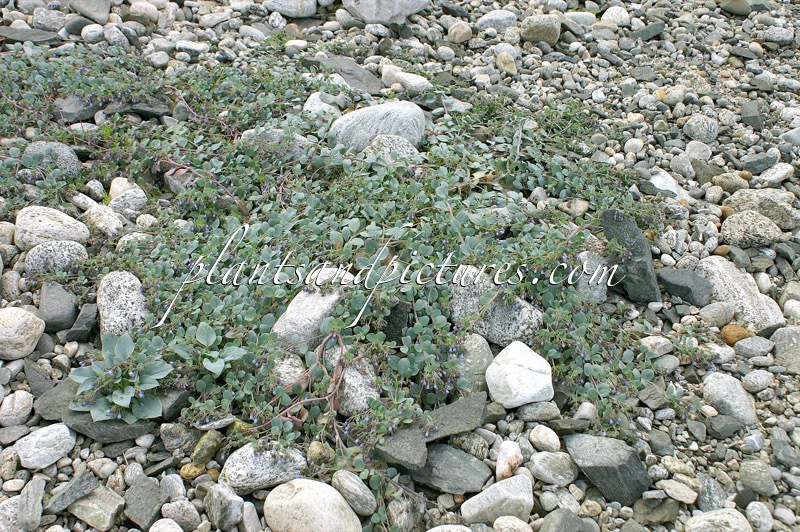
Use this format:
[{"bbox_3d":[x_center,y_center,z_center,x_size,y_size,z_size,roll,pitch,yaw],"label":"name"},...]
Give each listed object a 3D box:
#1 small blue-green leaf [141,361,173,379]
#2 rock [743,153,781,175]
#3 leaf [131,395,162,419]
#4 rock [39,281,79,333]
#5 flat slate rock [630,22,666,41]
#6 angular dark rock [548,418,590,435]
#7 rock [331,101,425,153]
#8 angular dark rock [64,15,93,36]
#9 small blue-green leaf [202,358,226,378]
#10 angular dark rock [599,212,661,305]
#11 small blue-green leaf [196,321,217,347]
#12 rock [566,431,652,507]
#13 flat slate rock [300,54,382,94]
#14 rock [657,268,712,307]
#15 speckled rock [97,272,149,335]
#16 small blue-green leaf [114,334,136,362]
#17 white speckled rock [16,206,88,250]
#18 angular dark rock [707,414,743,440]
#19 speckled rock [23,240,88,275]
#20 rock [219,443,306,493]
[{"bbox_3d":[-0.497,0.214,1.910,0.060,0.012,0.036,-11,60,0],"label":"small blue-green leaf"},{"bbox_3d":[0.870,-0.246,2.246,0.090,0.037,0.048,-11,39,-14],"label":"rock"},{"bbox_3d":[-0.505,0.280,1.860,0.060,0.012,0.045,31,55,17],"label":"leaf"},{"bbox_3d":[-0.663,0.079,1.815,0.068,0.070,0.068,-9,39,-12],"label":"rock"},{"bbox_3d":[0.901,-0.850,3.380,0.125,0.035,0.060,-34,51,-10],"label":"flat slate rock"},{"bbox_3d":[0.308,0.290,1.696,0.077,0.025,0.037,0,37,0],"label":"angular dark rock"},{"bbox_3d":[-0.060,-0.369,2.497,0.250,0.125,0.170,-9,38,-12],"label":"rock"},{"bbox_3d":[-0.982,-0.740,2.874,0.088,0.046,0.072,-6,38,-8],"label":"angular dark rock"},{"bbox_3d":[-0.350,0.192,1.760,0.043,0.015,0.036,0,37,0],"label":"small blue-green leaf"},{"bbox_3d":[0.525,-0.026,2.138,0.083,0.076,0.212,-6,50,-8],"label":"angular dark rock"},{"bbox_3d":[-0.415,0.147,2.000,0.041,0.012,0.050,2,82,-11],"label":"small blue-green leaf"},{"bbox_3d":[0.332,0.324,1.502,0.098,0.065,0.115,-18,42,-22],"label":"rock"},{"bbox_3d":[-0.194,-0.631,3.080,0.245,0.055,0.115,24,45,19],"label":"flat slate rock"},{"bbox_3d":[0.615,0.046,2.007,0.120,0.050,0.075,23,43,27],"label":"rock"},{"bbox_3d":[-0.613,0.089,2.070,0.106,0.110,0.130,-3,37,-5],"label":"speckled rock"},{"bbox_3d":[-0.570,0.169,1.930,0.041,0.012,0.060,1,82,-6],"label":"small blue-green leaf"},{"bbox_3d":[-0.802,-0.084,2.151,0.165,0.085,0.115,11,38,14],"label":"white speckled rock"},{"bbox_3d":[0.588,0.291,1.693,0.068,0.037,0.048,0,37,0],"label":"angular dark rock"},{"bbox_3d":[-0.760,-0.014,2.063,0.135,0.080,0.100,0,37,0],"label":"speckled rock"},{"bbox_3d":[-0.221,0.324,1.501,0.138,0.068,0.082,-7,39,-9],"label":"rock"}]

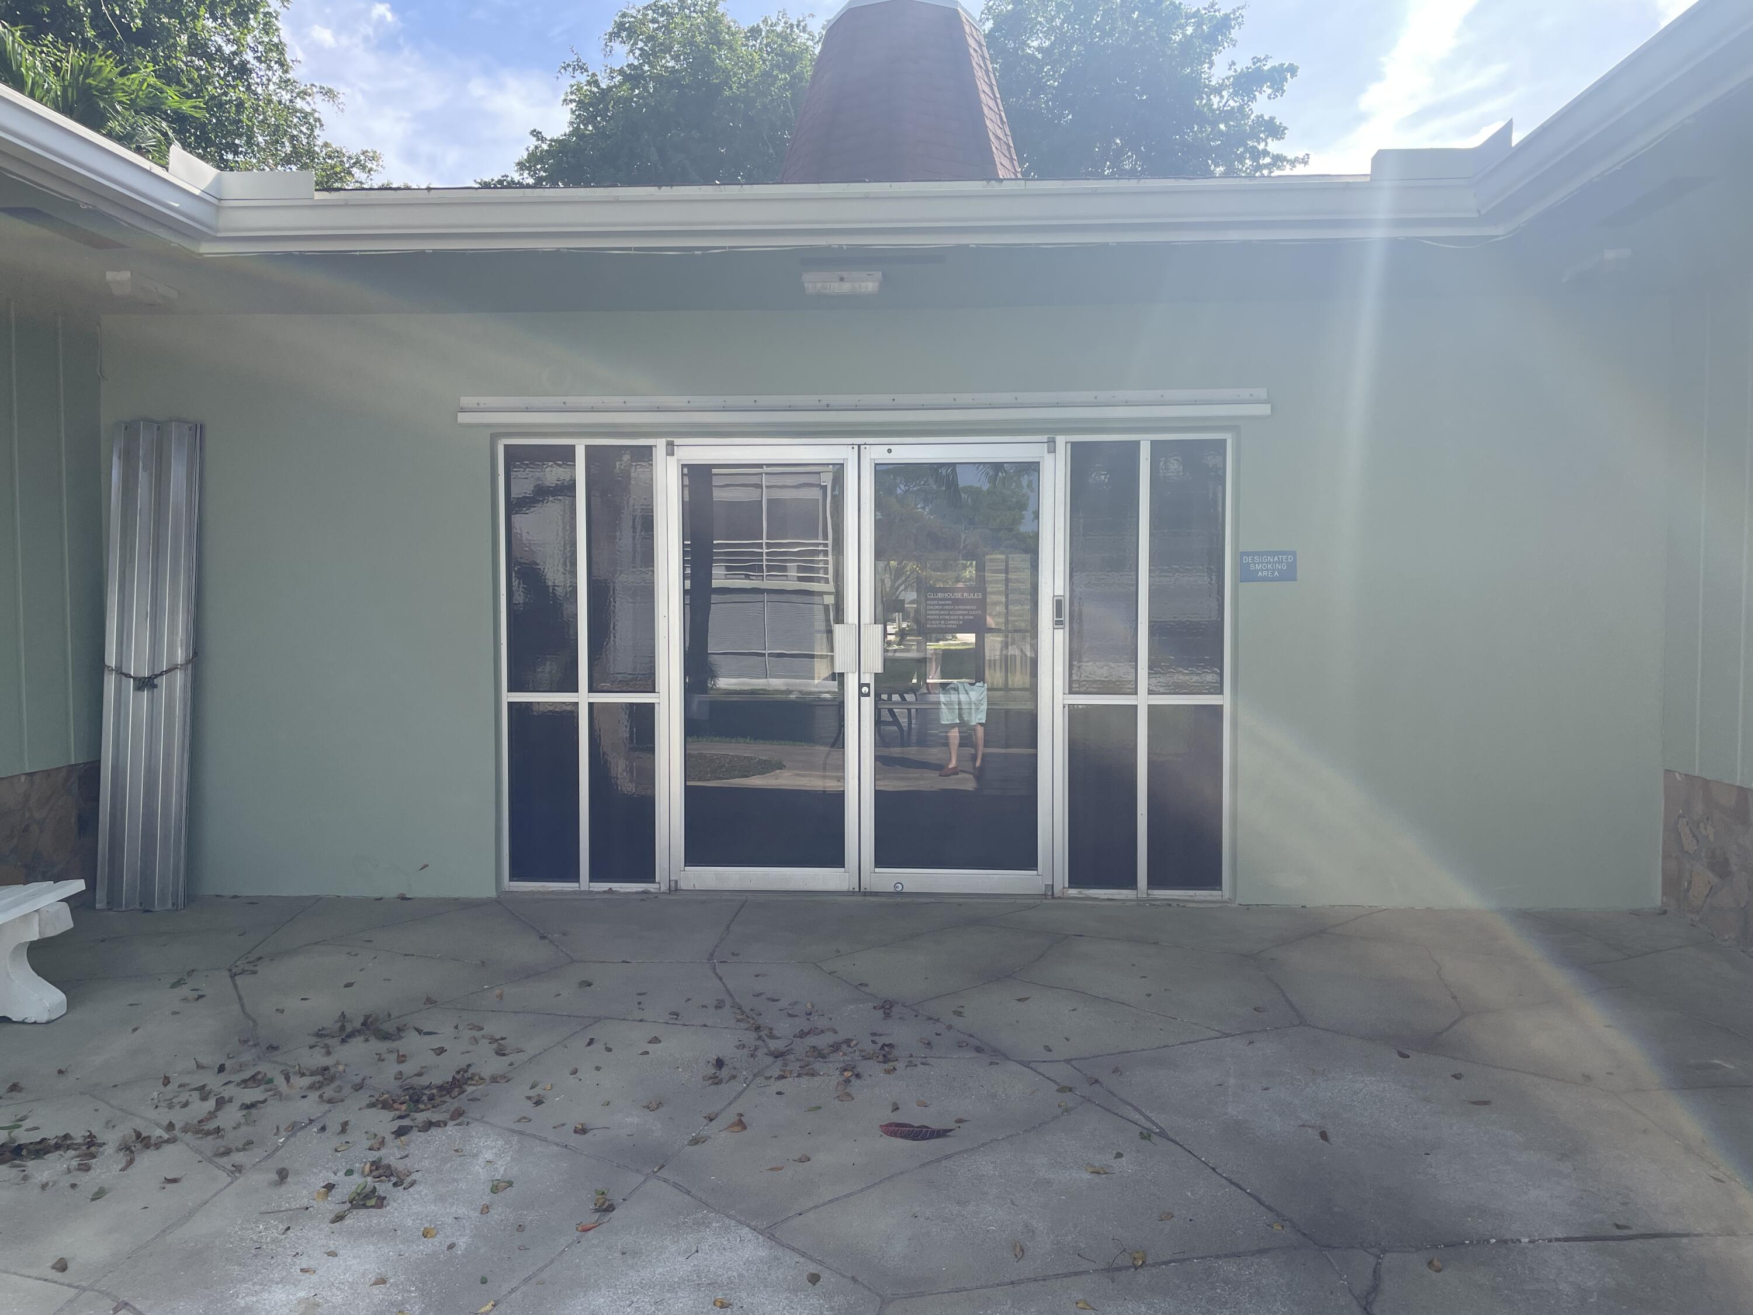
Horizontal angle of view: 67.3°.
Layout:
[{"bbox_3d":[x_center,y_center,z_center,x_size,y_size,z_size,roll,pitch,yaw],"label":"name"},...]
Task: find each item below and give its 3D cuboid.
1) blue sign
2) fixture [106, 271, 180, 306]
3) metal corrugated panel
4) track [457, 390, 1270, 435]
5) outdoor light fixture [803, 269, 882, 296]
[{"bbox_3d":[1.790,-0.414,6.004,0.253,0.137,0.012,0,2,3],"label":"blue sign"},{"bbox_3d":[-3.091,-1.538,5.561,0.105,0.095,0.335,0,2,3],"label":"fixture"},{"bbox_3d":[-3.391,0.028,6.149,0.385,2.270,0.075,1,-2,3],"label":"metal corrugated panel"},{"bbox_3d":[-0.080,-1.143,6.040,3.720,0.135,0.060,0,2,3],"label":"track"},{"bbox_3d":[-0.138,-1.540,5.470,0.328,0.095,0.110,0,2,3],"label":"outdoor light fixture"}]

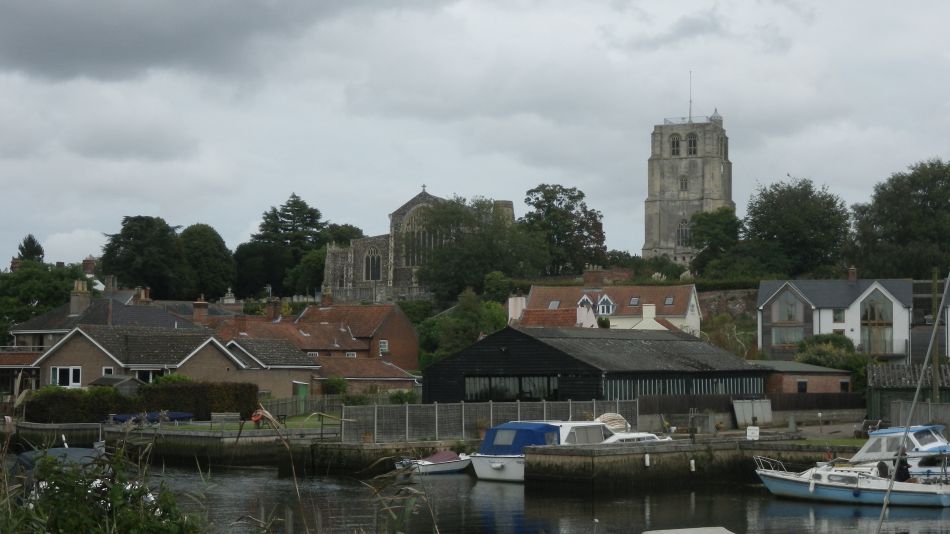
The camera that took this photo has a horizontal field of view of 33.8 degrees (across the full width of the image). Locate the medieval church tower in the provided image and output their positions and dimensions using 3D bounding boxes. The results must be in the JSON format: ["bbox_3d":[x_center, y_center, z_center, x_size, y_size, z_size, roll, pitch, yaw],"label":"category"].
[{"bbox_3d":[39.943,-12.538,289.023,15.200,32.000,15.200,-1,-4,16],"label":"medieval church tower"}]

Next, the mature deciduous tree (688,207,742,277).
[{"bbox_3d":[30.592,-2.997,198.628,6.869,9.443,6.526,0,-4,0],"label":"mature deciduous tree"}]

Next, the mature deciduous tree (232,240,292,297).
[{"bbox_3d":[-30.545,0.569,224.449,8.624,8.786,8.193,0,-4,0],"label":"mature deciduous tree"}]

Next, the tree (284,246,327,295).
[{"bbox_3d":[-26.941,0.936,247.743,7.500,8.400,7.500,0,-4,0],"label":"tree"}]

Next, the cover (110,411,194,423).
[{"bbox_3d":[-19.231,8.915,93.115,5.000,0.800,1.800,-1,-4,17],"label":"cover"}]

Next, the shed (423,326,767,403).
[{"bbox_3d":[7.729,6.820,99.865,15.000,5.700,16.800,-3,-5,44],"label":"shed"}]

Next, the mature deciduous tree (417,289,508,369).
[{"bbox_3d":[-1.061,5.882,129.750,7.400,8.200,6.800,0,-4,0],"label":"mature deciduous tree"}]

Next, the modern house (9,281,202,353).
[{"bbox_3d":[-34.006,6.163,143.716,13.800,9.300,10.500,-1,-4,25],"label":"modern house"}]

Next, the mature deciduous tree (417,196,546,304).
[{"bbox_3d":[0.856,-1.795,205.564,17.114,15.049,16.258,0,-4,0],"label":"mature deciduous tree"}]

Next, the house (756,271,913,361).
[{"bbox_3d":[32.260,5.566,140.731,13.600,8.800,8.200,0,-4,10],"label":"house"}]

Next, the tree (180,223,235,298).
[{"bbox_3d":[-39.442,-0.522,228.530,8.488,11.442,8.064,0,-4,0],"label":"tree"}]

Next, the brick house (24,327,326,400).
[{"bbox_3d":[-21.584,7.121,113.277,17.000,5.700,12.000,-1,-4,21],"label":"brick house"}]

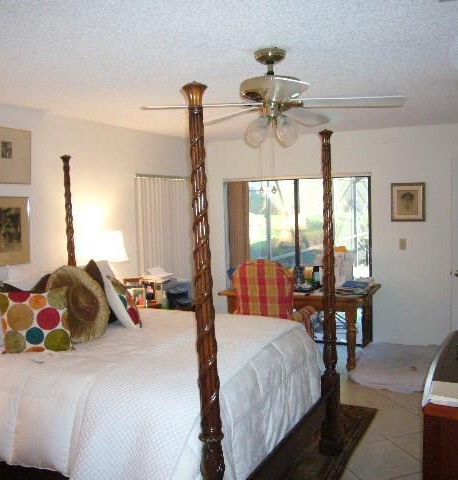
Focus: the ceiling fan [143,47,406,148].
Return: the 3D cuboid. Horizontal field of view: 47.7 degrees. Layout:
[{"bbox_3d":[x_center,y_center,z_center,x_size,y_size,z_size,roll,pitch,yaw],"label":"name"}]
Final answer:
[{"bbox_3d":[0.216,-0.729,2.707,1.320,0.490,1.300,0,4,28],"label":"ceiling fan"}]

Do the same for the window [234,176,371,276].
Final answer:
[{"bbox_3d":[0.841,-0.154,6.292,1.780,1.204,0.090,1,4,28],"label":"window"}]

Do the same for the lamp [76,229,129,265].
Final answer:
[{"bbox_3d":[-1.203,0.289,4.952,0.450,0.720,0.450,1,4,28],"label":"lamp"}]

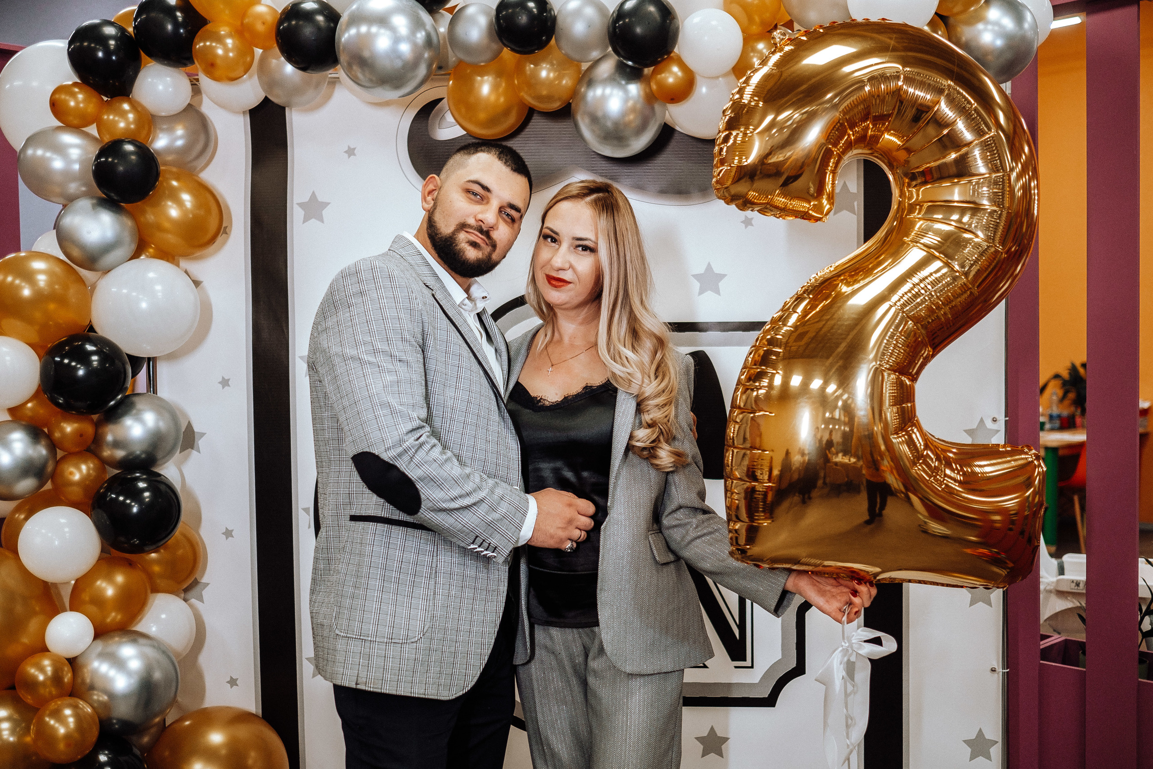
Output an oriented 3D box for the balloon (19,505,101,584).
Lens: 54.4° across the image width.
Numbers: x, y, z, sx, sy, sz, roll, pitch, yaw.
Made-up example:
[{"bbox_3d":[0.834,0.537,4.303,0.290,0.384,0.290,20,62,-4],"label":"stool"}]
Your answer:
[{"bbox_3d":[-1.090,0.336,2.360,0.160,0.163,0.166,0,1,0],"label":"balloon"}]

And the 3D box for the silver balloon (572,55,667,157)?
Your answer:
[{"bbox_3d":[0.095,-0.616,2.480,0.209,0.226,0.217,0,1,0],"label":"silver balloon"}]

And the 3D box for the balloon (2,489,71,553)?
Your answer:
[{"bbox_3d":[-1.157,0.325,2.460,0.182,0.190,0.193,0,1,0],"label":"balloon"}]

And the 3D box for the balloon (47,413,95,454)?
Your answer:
[{"bbox_3d":[-1.090,0.104,2.420,0.096,0.091,0.098,0,1,0],"label":"balloon"}]

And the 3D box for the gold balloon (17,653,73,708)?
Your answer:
[{"bbox_3d":[-1.026,0.571,2.160,0.102,0.103,0.109,-2,2,-26],"label":"gold balloon"}]

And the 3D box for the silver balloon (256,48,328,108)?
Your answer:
[{"bbox_3d":[-0.614,-0.673,2.420,0.150,0.151,0.159,-1,2,-14],"label":"silver balloon"}]

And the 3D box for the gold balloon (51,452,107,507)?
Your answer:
[{"bbox_3d":[-1.091,0.204,2.460,0.114,0.120,0.123,0,1,0],"label":"gold balloon"}]

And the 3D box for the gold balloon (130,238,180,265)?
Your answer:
[{"bbox_3d":[-0.973,-0.284,2.520,0.129,0.134,0.136,0,1,0],"label":"gold balloon"}]

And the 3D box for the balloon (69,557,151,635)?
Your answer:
[{"bbox_3d":[-0.965,0.437,2.320,0.163,0.162,0.168,0,2,0],"label":"balloon"}]

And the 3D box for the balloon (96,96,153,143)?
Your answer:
[{"bbox_3d":[-0.975,-0.563,2.420,0.114,0.120,0.123,0,1,0],"label":"balloon"}]

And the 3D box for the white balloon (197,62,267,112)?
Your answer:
[{"bbox_3d":[-0.736,-0.667,2.420,0.157,0.157,0.157,0,2,0],"label":"white balloon"}]

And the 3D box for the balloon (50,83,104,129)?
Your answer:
[{"bbox_3d":[-1.016,-0.566,2.280,0.108,0.093,0.098,0,2,0],"label":"balloon"}]

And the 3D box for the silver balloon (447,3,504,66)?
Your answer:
[{"bbox_3d":[-0.208,-0.724,2.320,0.120,0.128,0.130,0,2,0],"label":"silver balloon"}]

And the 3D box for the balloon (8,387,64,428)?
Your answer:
[{"bbox_3d":[-1.198,0.033,2.500,0.125,0.130,0.128,0,1,0],"label":"balloon"}]

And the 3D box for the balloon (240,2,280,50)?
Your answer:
[{"bbox_3d":[-0.685,-0.776,2.430,0.085,0.095,0.094,0,1,0],"label":"balloon"}]

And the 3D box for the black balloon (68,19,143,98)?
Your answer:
[{"bbox_3d":[-0.972,-0.671,2.310,0.150,0.152,0.159,-1,2,-22],"label":"black balloon"}]

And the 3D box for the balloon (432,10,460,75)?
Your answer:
[{"bbox_3d":[-0.308,-0.767,2.510,0.132,0.137,0.134,0,1,0],"label":"balloon"}]

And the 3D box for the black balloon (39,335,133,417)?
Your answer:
[{"bbox_3d":[-0.998,-0.020,2.280,0.170,0.172,0.181,-1,2,-24],"label":"black balloon"}]

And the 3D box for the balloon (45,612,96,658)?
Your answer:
[{"bbox_3d":[-0.989,0.488,2.190,0.089,0.090,0.094,-2,2,-25],"label":"balloon"}]

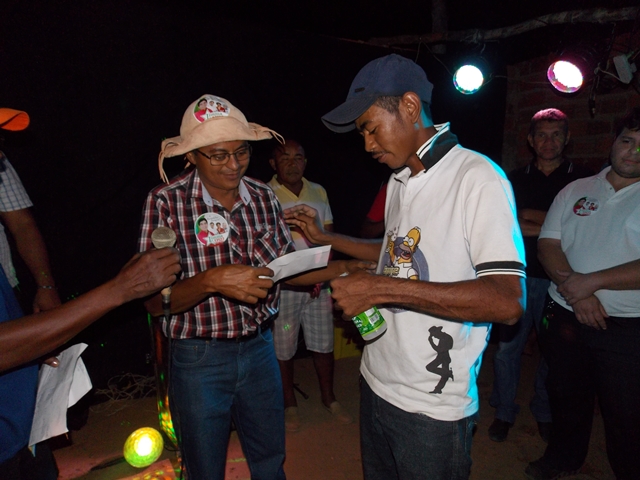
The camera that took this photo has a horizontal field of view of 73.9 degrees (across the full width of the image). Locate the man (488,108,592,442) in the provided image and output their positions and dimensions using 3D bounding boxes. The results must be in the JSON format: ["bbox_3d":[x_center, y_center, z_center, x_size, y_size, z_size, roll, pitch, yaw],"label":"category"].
[{"bbox_3d":[1.155,0.200,2.320,0.510,1.760,0.350,4,11,23],"label":"man"}]

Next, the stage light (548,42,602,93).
[{"bbox_3d":[1.383,-0.959,2.338,0.210,0.210,0.200,11,56,47],"label":"stage light"}]

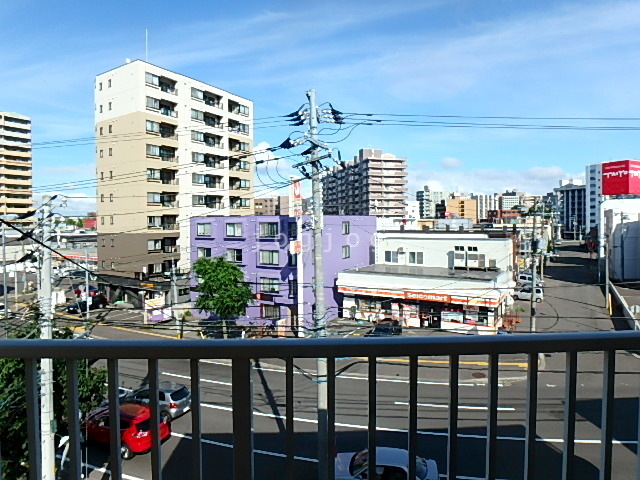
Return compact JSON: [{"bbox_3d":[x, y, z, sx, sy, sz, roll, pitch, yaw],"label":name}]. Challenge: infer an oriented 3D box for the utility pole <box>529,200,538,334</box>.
[{"bbox_3d":[17.725,2.391,32.163,0.360,11.363,0.360,-1,3,0],"label":"utility pole"}]

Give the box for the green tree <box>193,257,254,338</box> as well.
[{"bbox_3d":[-7.490,4.870,29.900,4.800,7.200,4.800,0,2,0],"label":"green tree"}]

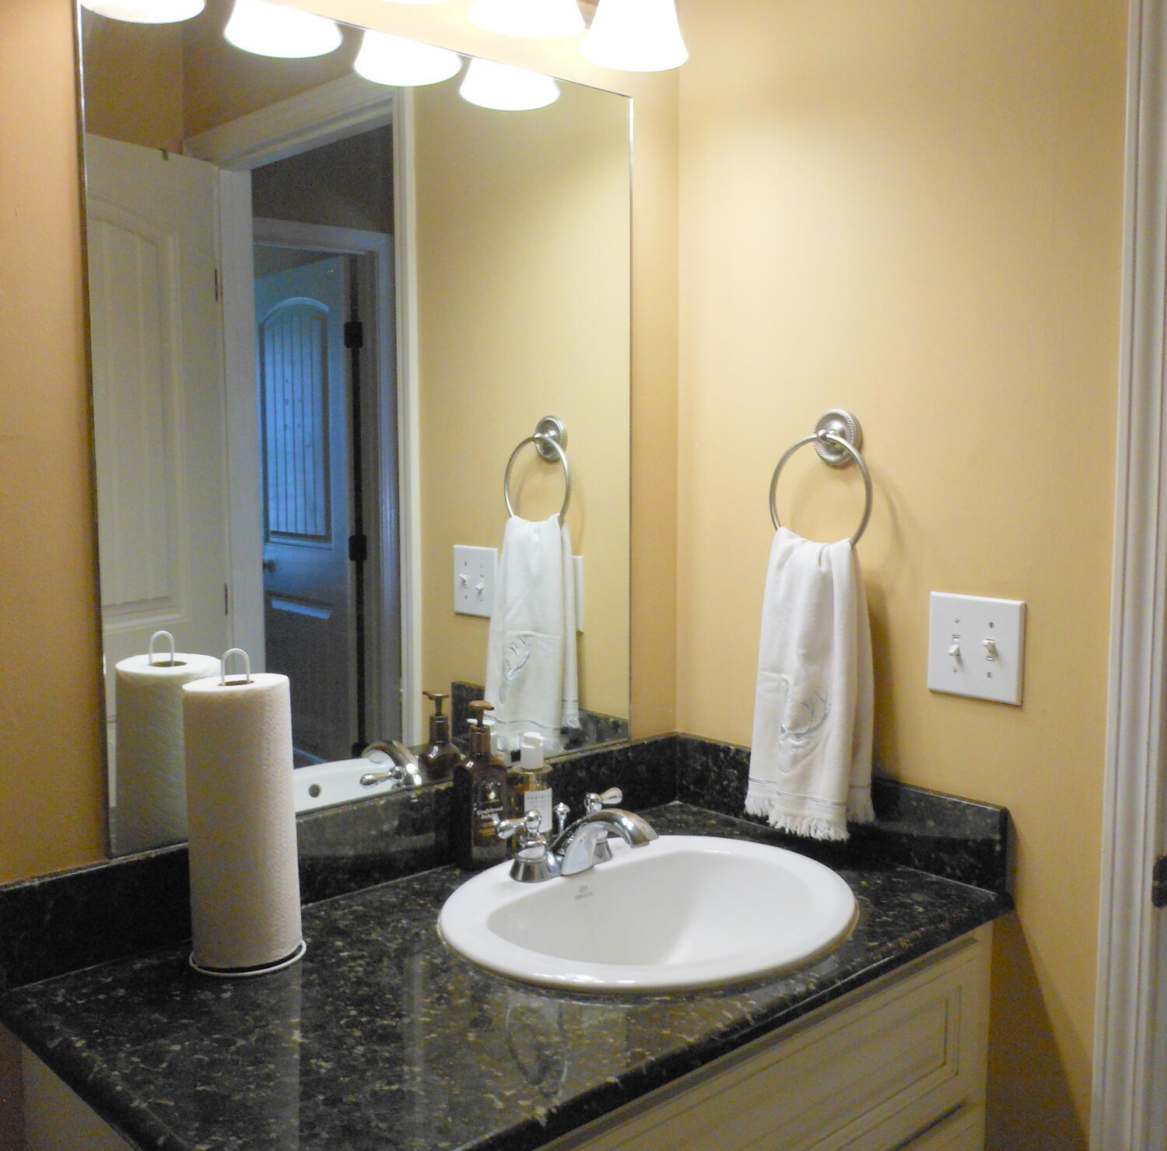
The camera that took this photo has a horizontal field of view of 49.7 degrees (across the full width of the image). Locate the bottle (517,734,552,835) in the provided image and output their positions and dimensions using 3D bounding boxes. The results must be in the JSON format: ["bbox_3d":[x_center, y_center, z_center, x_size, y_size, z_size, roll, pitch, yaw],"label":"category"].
[{"bbox_3d":[-0.064,0.284,1.641,0.055,0.156,0.055,0,6,0],"label":"bottle"}]

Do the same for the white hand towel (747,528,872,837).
[{"bbox_3d":[0.290,0.139,1.636,0.065,0.398,0.199,-6,8,-43],"label":"white hand towel"}]

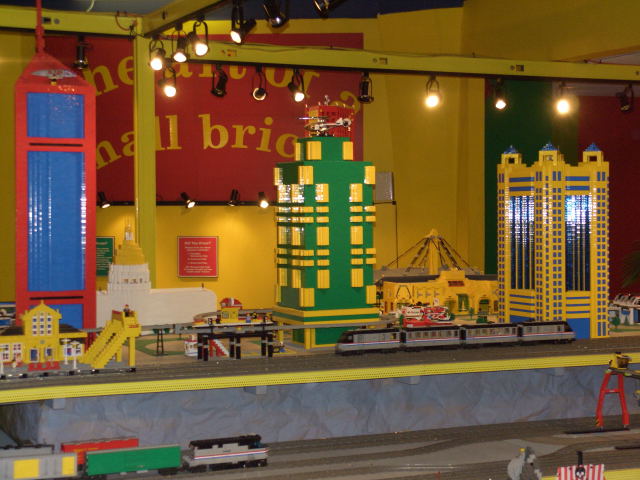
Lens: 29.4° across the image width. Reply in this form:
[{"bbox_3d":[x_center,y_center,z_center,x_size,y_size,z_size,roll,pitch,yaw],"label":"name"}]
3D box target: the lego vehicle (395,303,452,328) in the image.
[{"bbox_3d":[0.452,0.334,5.334,0.250,0.115,0.080,-1,2,-24],"label":"lego vehicle"}]

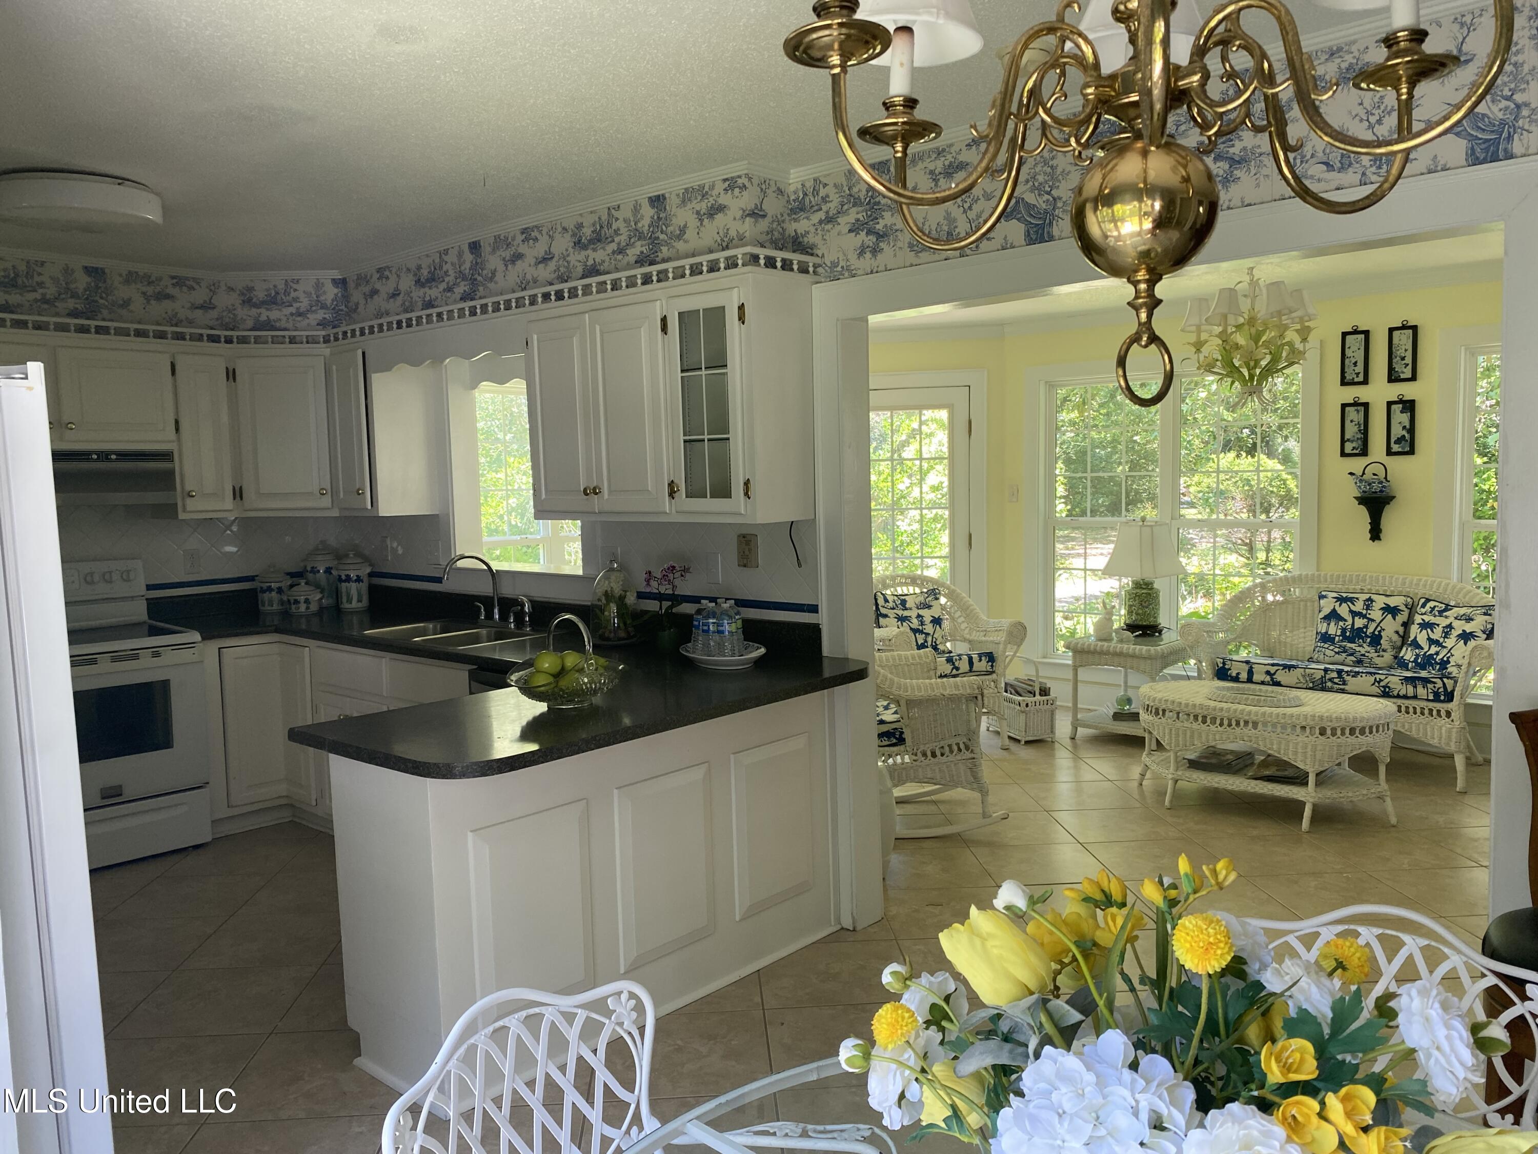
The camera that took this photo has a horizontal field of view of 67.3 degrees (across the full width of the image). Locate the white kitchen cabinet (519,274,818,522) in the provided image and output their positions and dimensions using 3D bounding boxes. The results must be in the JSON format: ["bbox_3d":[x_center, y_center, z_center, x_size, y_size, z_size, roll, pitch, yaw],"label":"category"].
[{"bbox_3d":[-0.384,-0.589,4.071,1.155,0.776,0.313,3,6,41],"label":"white kitchen cabinet"}]

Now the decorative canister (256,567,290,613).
[{"bbox_3d":[-2.447,0.065,5.703,0.160,0.232,0.160,3,6,42],"label":"decorative canister"}]

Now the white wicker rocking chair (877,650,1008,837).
[{"bbox_3d":[0.541,0.586,5.267,0.920,0.950,0.800,-1,5,-4],"label":"white wicker rocking chair"}]

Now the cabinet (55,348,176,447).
[{"bbox_3d":[-2.907,-0.781,5.053,0.310,0.395,0.450,3,6,42],"label":"cabinet"}]

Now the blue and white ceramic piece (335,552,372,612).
[{"bbox_3d":[-2.002,0.019,5.535,0.180,0.278,0.160,-3,5,-20],"label":"blue and white ceramic piece"}]

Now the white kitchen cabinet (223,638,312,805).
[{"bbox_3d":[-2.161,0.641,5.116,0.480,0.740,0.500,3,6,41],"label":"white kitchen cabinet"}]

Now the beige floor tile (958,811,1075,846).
[{"bbox_3d":[1.040,1.083,4.969,0.457,0.010,0.457,-1,5,-3],"label":"beige floor tile"}]

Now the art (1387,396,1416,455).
[{"bbox_3d":[3.286,-0.786,6.000,0.140,0.320,0.025,3,6,42],"label":"art"}]

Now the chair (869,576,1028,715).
[{"bbox_3d":[0.912,0.463,6.671,0.820,0.950,0.770,-3,5,-22],"label":"chair"}]

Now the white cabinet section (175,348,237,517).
[{"bbox_3d":[-2.623,-0.644,5.234,0.320,0.710,0.230,3,7,41],"label":"white cabinet section"}]

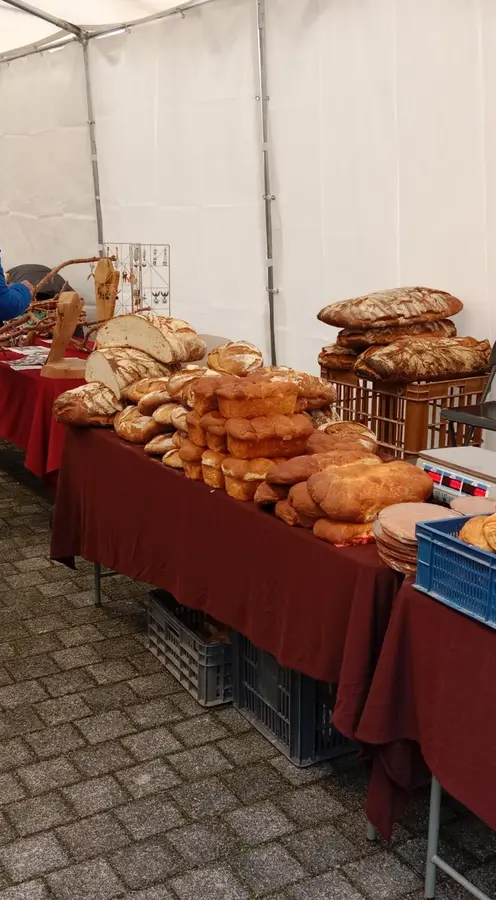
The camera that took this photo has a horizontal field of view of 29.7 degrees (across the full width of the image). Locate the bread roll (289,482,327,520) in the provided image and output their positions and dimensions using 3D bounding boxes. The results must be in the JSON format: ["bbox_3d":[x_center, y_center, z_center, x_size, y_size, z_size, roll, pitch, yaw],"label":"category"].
[{"bbox_3d":[0.195,0.130,2.374,0.188,0.088,0.119,-4,14,-20],"label":"bread roll"}]

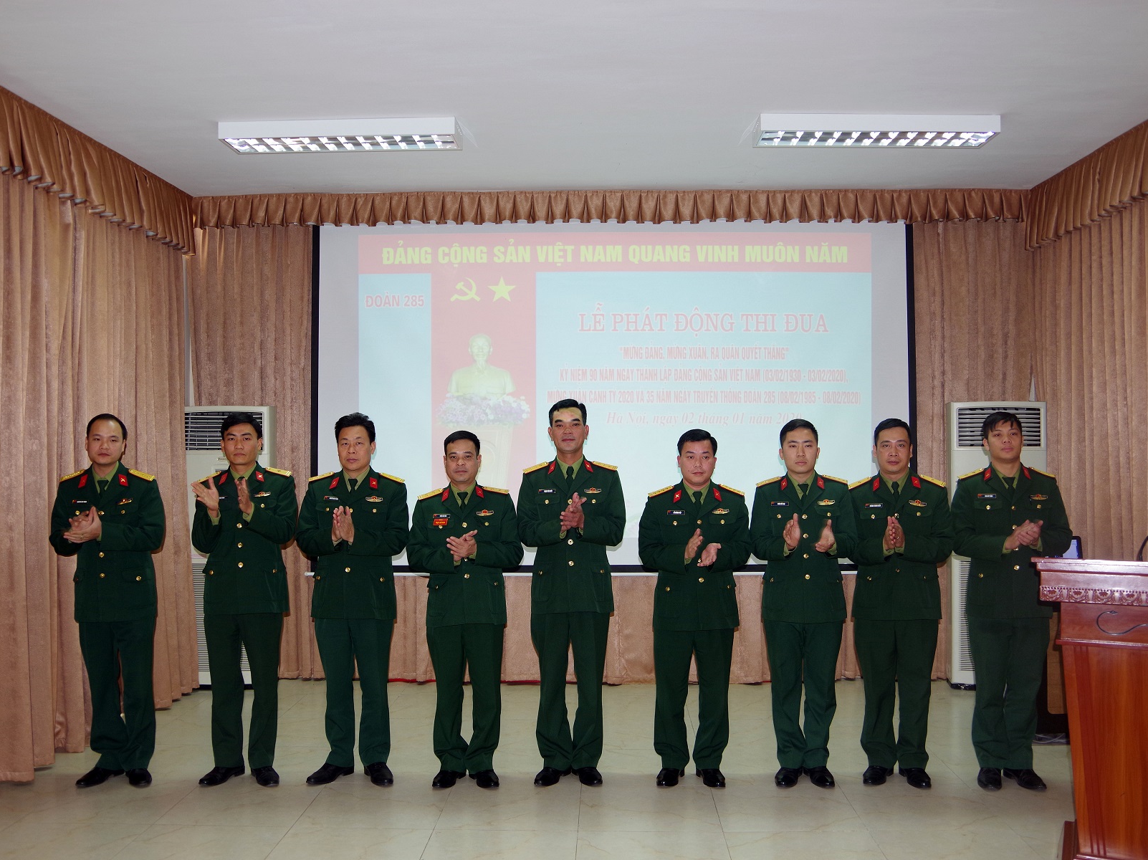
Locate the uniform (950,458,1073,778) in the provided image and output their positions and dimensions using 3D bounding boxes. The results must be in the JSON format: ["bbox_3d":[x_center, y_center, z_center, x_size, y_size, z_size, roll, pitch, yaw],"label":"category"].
[{"bbox_3d":[2.070,0.889,5.210,0.550,1.440,0.400,0,0,7],"label":"uniform"}]

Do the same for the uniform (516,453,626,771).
[{"bbox_3d":[-0.015,0.870,5.215,0.507,1.473,0.400,0,-1,2],"label":"uniform"}]

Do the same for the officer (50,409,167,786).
[{"bbox_3d":[-2.230,0.801,5.302,0.540,1.741,0.420,0,0,3],"label":"officer"}]

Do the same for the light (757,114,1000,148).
[{"bbox_3d":[1.525,-1.517,5.650,1.200,0.087,0.310,0,0,2],"label":"light"}]

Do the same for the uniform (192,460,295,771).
[{"bbox_3d":[-1.555,0.886,5.226,0.510,1.455,0.410,0,-1,-5],"label":"uniform"}]

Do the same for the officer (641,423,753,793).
[{"bbox_3d":[0.576,0.830,5.235,0.540,1.660,0.440,0,0,0],"label":"officer"}]

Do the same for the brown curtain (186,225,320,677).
[{"bbox_3d":[-2.188,0.119,7.627,0.905,3.153,0.150,0,-1,2],"label":"brown curtain"}]

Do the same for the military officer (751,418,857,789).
[{"bbox_3d":[1.072,0.803,5.159,0.491,1.723,0.460,0,-1,4],"label":"military officer"}]

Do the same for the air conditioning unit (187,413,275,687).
[{"bbox_3d":[-2.295,0.772,7.454,0.616,1.845,0.330,0,-1,-2],"label":"air conditioning unit"}]

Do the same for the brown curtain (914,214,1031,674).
[{"bbox_3d":[2.604,0.088,7.238,0.830,3.070,0.130,0,0,2],"label":"brown curtain"}]

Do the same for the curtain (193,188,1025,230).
[{"bbox_3d":[0.227,-1.447,7.245,5.380,0.220,0.100,0,0,2],"label":"curtain"}]

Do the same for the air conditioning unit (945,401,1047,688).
[{"bbox_3d":[2.750,0.735,7.250,0.580,1.830,0.310,0,0,13],"label":"air conditioning unit"}]

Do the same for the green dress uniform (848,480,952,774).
[{"bbox_3d":[1.535,0.915,5.270,0.530,1.420,0.400,0,0,13],"label":"green dress uniform"}]

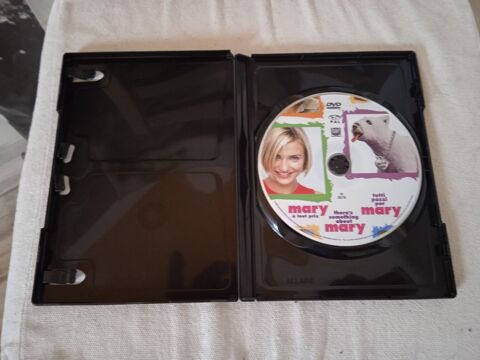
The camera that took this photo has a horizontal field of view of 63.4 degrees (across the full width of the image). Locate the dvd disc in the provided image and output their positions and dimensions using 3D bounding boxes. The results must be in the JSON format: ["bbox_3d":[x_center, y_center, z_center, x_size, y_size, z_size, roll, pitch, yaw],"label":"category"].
[{"bbox_3d":[0.073,-0.011,0.287,0.120,0.001,0.120,0,73,1],"label":"dvd disc"}]

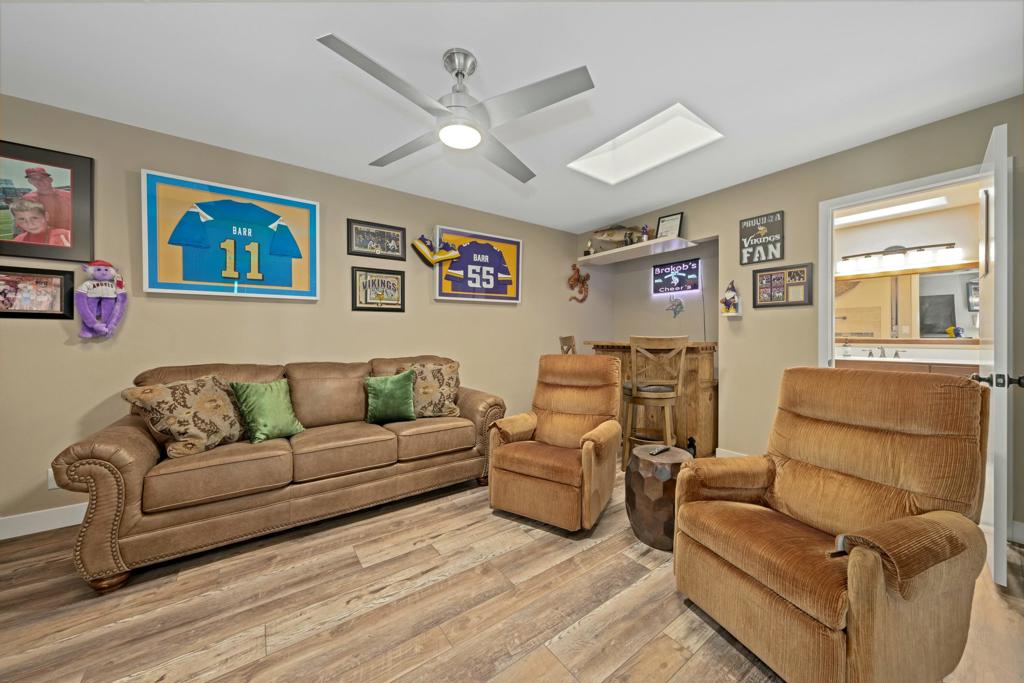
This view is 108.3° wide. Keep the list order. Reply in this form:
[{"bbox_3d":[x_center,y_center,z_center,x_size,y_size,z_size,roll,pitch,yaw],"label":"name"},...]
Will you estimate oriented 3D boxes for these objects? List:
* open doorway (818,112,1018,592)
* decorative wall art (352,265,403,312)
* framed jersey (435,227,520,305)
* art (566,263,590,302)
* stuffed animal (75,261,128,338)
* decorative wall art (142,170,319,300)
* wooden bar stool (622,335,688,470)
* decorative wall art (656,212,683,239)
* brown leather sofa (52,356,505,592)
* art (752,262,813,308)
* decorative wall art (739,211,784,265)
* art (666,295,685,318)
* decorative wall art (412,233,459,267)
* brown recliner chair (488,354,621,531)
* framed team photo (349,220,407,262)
[{"bbox_3d":[2.244,0.017,2.193,0.850,2.100,0.875,-1,0,-37],"label":"open doorway"},{"bbox_3d":[-1.157,-0.444,3.231,0.452,0.374,0.025,-1,0,-37],"label":"decorative wall art"},{"bbox_3d":[-0.314,-0.766,3.863,1.020,0.700,0.050,-1,0,-37],"label":"framed jersey"},{"bbox_3d":[0.873,-0.744,4.750,0.410,0.490,0.070,-1,0,-37],"label":"art"},{"bbox_3d":[-2.437,-0.249,2.199,0.215,0.460,0.140,-1,0,-37],"label":"stuffed animal"},{"bbox_3d":[-1.928,-0.702,2.634,1.000,0.775,0.055,-1,0,-37],"label":"decorative wall art"},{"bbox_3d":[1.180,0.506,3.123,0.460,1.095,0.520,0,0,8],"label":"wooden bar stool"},{"bbox_3d":[1.587,-1.138,3.716,0.020,0.300,0.250,19,-11,-36],"label":"decorative wall art"},{"bbox_3d":[-1.236,0.602,2.545,2.250,0.960,0.950,-1,0,-37],"label":"brown leather sofa"},{"bbox_3d":[2.164,-0.434,2.963,0.025,0.316,0.402,-1,0,-37],"label":"art"},{"bbox_3d":[2.078,-0.848,3.074,0.022,0.392,0.319,-1,0,-37],"label":"decorative wall art"},{"bbox_3d":[1.972,-0.415,4.483,0.020,0.280,0.230,-1,0,-37],"label":"art"},{"bbox_3d":[-0.720,-0.851,3.473,0.410,0.280,0.170,-1,0,-37],"label":"decorative wall art"},{"bbox_3d":[0.332,0.603,2.572,0.680,0.960,0.860,0,0,27],"label":"brown recliner chair"},{"bbox_3d":[-1.171,-0.881,3.235,0.500,0.300,0.025,-1,0,-37],"label":"framed team photo"}]

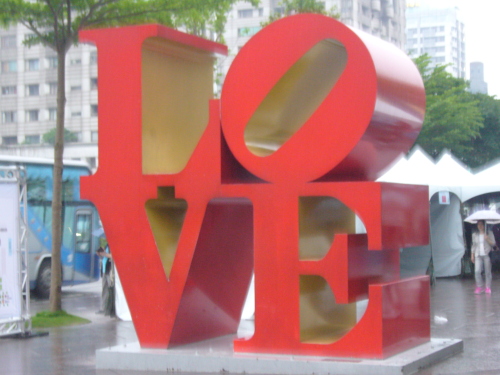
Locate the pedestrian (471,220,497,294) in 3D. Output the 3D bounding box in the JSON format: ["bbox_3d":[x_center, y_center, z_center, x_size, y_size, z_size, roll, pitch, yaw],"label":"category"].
[{"bbox_3d":[4.997,1.486,24.400,0.530,1.600,0.360,0,-1,16],"label":"pedestrian"}]

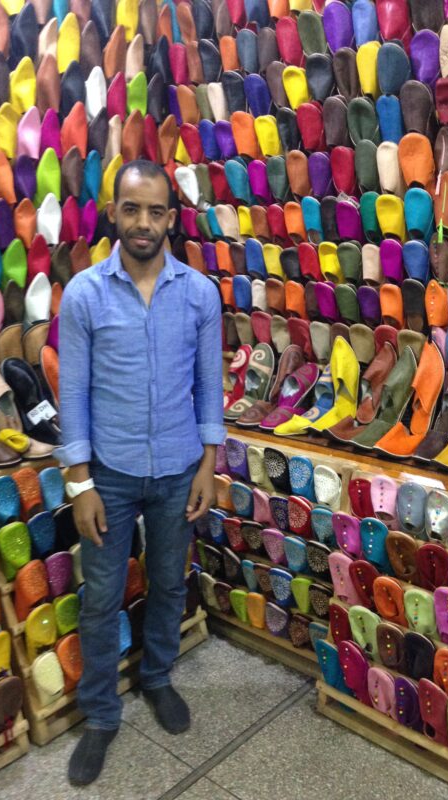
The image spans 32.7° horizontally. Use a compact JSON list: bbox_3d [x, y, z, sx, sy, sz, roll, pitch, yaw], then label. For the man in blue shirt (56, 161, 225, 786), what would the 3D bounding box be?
[{"bbox_3d":[-0.240,0.208,2.213,0.490,1.730,0.390,-2,13,-7],"label":"man in blue shirt"}]

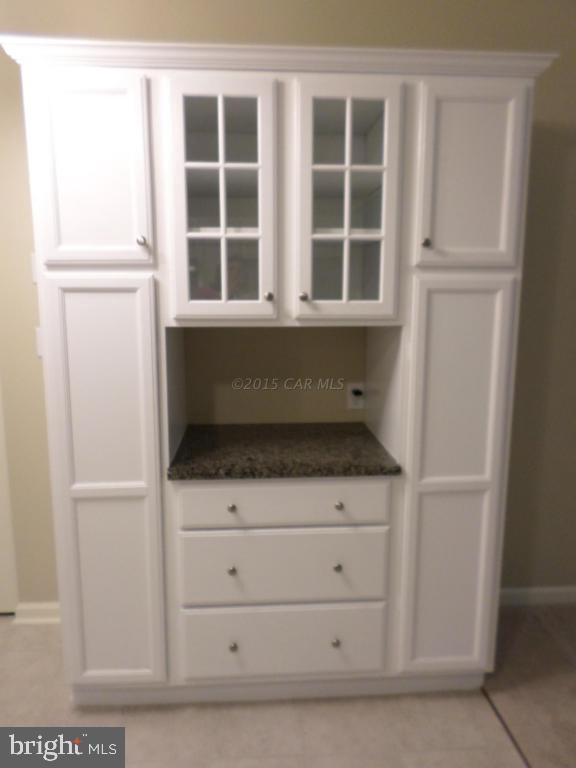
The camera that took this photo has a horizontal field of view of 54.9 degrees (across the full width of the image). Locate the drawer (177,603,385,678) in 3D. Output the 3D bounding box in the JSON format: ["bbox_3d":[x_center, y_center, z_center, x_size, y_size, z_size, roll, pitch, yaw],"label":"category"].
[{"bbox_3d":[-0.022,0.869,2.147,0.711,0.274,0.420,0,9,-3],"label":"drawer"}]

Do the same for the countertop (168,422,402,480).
[{"bbox_3d":[-0.029,0.245,2.135,0.778,0.038,0.609,0,9,-3],"label":"countertop"}]

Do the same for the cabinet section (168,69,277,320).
[{"bbox_3d":[-0.192,-0.554,1.696,0.314,0.707,0.030,0,9,-3],"label":"cabinet section"}]

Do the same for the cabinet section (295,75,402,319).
[{"bbox_3d":[0.186,-0.557,1.718,0.319,0.707,0.030,0,9,-3],"label":"cabinet section"}]

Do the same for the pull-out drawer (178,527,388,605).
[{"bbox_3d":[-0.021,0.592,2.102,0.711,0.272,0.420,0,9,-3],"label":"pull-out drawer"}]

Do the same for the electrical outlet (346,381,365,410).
[{"bbox_3d":[0.300,0.056,2.427,0.072,0.116,0.012,0,9,-3],"label":"electrical outlet"}]

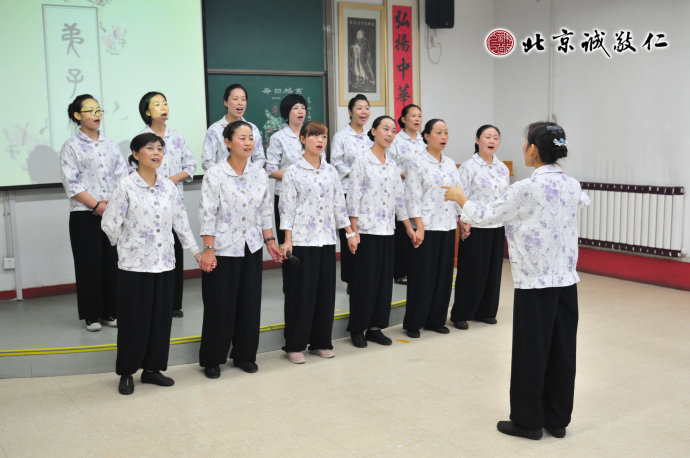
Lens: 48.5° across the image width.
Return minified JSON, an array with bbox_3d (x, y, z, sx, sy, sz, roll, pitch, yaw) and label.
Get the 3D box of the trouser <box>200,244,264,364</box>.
[{"bbox_3d":[-0.746,0.475,4.985,0.400,0.840,0.260,-5,8,-29],"label":"trouser"}]

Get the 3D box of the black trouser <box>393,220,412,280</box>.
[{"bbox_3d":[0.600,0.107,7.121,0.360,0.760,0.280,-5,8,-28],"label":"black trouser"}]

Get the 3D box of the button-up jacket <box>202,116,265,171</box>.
[{"bbox_3d":[-0.876,-0.594,6.019,0.530,0.610,0.310,-6,8,-34],"label":"button-up jacket"}]

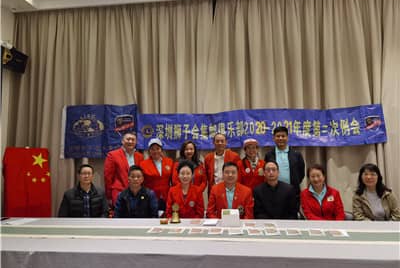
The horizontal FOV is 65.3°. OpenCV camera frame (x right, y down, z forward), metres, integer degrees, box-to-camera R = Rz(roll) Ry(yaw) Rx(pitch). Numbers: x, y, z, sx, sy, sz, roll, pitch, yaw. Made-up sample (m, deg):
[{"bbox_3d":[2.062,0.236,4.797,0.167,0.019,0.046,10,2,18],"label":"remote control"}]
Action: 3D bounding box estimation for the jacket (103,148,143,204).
[{"bbox_3d":[-0.985,0.551,4.050,0.550,0.750,0.320,1,-3,-27],"label":"jacket"}]

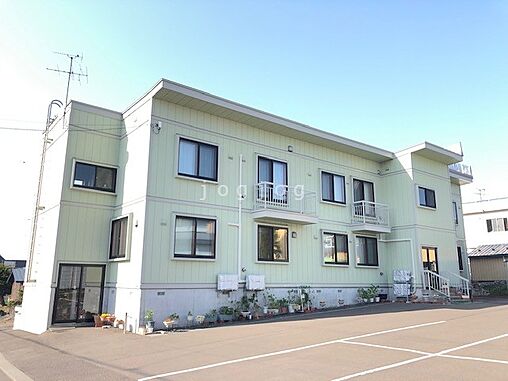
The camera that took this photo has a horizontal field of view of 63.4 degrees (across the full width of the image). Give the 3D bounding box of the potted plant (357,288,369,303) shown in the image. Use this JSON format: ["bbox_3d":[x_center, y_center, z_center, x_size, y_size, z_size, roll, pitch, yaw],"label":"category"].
[{"bbox_3d":[4.969,4.808,18.817,0.511,0.622,0.486,10,-15,-36],"label":"potted plant"}]

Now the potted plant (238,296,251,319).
[{"bbox_3d":[-0.352,4.336,15.234,0.431,0.751,0.410,0,-12,0],"label":"potted plant"}]

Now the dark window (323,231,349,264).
[{"bbox_3d":[3.873,2.747,19.259,1.753,1.416,0.120,10,-15,-37],"label":"dark window"}]

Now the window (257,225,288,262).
[{"bbox_3d":[0.821,2.211,16.866,1.660,1.420,0.100,10,-15,-37],"label":"window"}]

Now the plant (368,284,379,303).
[{"bbox_3d":[5.642,4.863,19.399,0.439,0.824,0.417,10,-15,-36],"label":"plant"}]

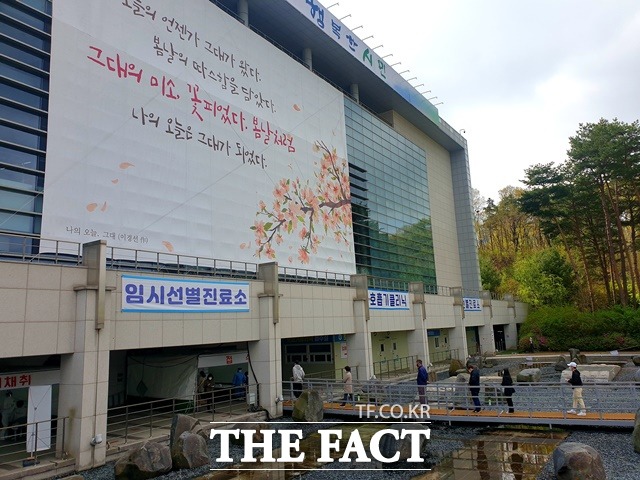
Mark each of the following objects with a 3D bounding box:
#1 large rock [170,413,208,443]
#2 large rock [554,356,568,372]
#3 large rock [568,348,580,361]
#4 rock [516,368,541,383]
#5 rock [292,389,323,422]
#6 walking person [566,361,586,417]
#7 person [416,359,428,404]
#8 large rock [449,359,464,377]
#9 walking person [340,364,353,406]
[{"bbox_3d":[-4.154,6.250,15.302,1.120,1.220,0.850,0,-11,-15],"label":"large rock"},{"bbox_3d":[17.003,8.702,33.853,0.980,0.980,0.850,-8,-12,25],"label":"large rock"},{"bbox_3d":[20.987,9.586,39.645,0.950,1.100,0.800,-8,-12,26],"label":"large rock"},{"bbox_3d":[12.809,8.307,29.584,1.400,0.720,1.100,-7,-11,22],"label":"rock"},{"bbox_3d":[-0.479,6.521,19.035,1.191,1.159,0.950,-2,-10,-2],"label":"rock"},{"bbox_3d":[8.934,5.188,16.751,0.620,1.750,0.500,-9,-12,30],"label":"walking person"},{"bbox_3d":[3.738,5.383,17.860,0.370,1.784,0.500,-8,-12,27],"label":"person"},{"bbox_3d":[9.710,9.075,34.232,1.020,1.100,0.900,-6,-11,14],"label":"large rock"},{"bbox_3d":[1.194,6.493,21.429,0.440,1.660,0.460,-9,-12,30],"label":"walking person"}]

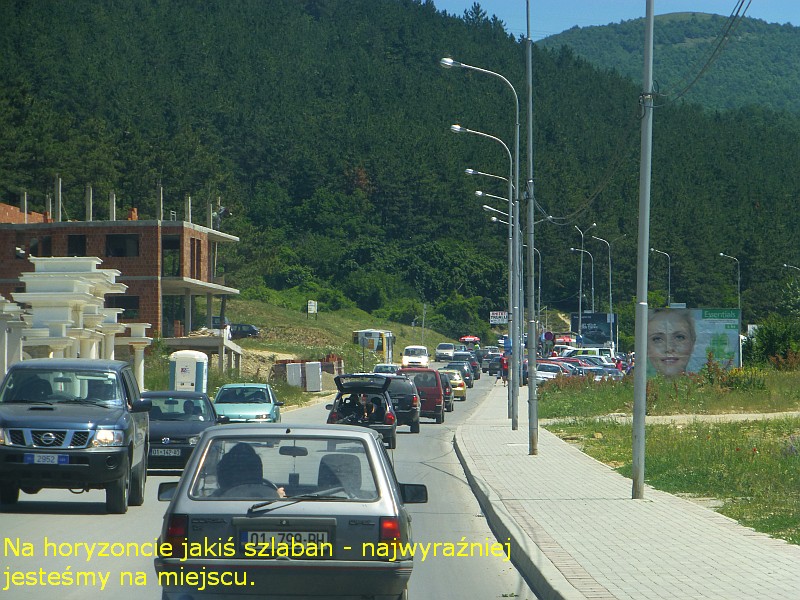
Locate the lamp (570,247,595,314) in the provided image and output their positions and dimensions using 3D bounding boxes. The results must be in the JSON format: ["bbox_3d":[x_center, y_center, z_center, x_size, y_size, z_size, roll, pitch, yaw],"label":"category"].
[{"bbox_3d":[17.230,0.090,384.000,2.200,10.100,0.320,0,-1,12],"label":"lamp"}]

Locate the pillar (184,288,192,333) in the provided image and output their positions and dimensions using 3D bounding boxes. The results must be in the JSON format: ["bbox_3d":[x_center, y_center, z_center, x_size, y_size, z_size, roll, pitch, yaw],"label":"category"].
[{"bbox_3d":[-11.803,0.781,227.000,0.300,2.900,0.340,0,-1,4],"label":"pillar"}]

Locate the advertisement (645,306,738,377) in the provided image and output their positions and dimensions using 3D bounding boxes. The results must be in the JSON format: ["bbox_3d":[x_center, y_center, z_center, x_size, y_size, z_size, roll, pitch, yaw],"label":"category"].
[{"bbox_3d":[12.111,1.932,169.000,4.150,3.200,0.250,0,-1,6],"label":"advertisement"}]

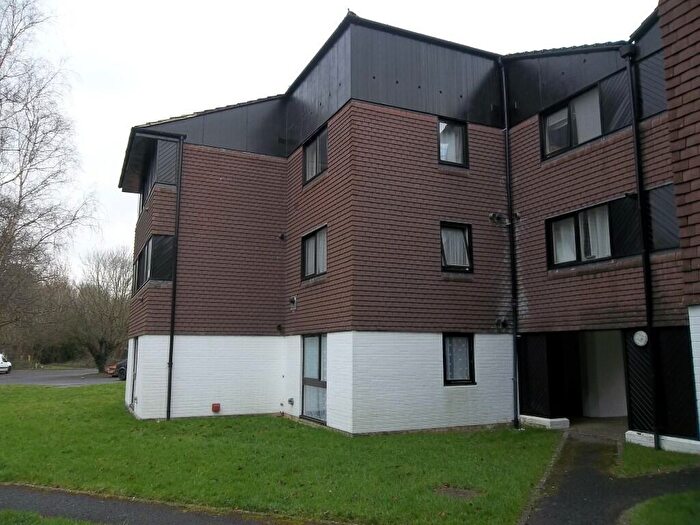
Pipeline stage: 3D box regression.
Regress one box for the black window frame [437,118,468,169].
[{"bbox_3d":[2.513,-2.908,13.364,0.892,1.184,0.100,4,-9,-25],"label":"black window frame"}]

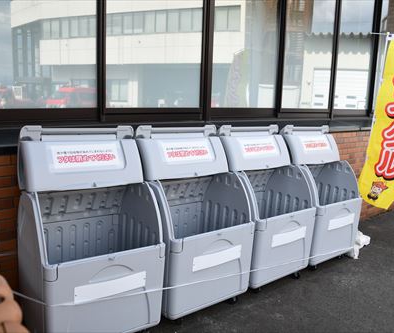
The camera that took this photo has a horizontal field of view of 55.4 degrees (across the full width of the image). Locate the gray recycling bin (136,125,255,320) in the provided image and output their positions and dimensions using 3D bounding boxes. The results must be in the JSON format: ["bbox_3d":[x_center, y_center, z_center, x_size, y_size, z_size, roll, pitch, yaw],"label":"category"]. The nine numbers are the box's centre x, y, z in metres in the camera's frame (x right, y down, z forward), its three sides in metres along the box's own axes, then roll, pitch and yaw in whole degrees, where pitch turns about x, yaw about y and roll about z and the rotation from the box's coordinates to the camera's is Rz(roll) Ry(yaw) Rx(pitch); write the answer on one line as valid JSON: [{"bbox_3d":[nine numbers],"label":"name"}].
[{"bbox_3d":[-0.056,0.375,2.833,0.750,1.335,0.660,-6,13,-36],"label":"gray recycling bin"}]

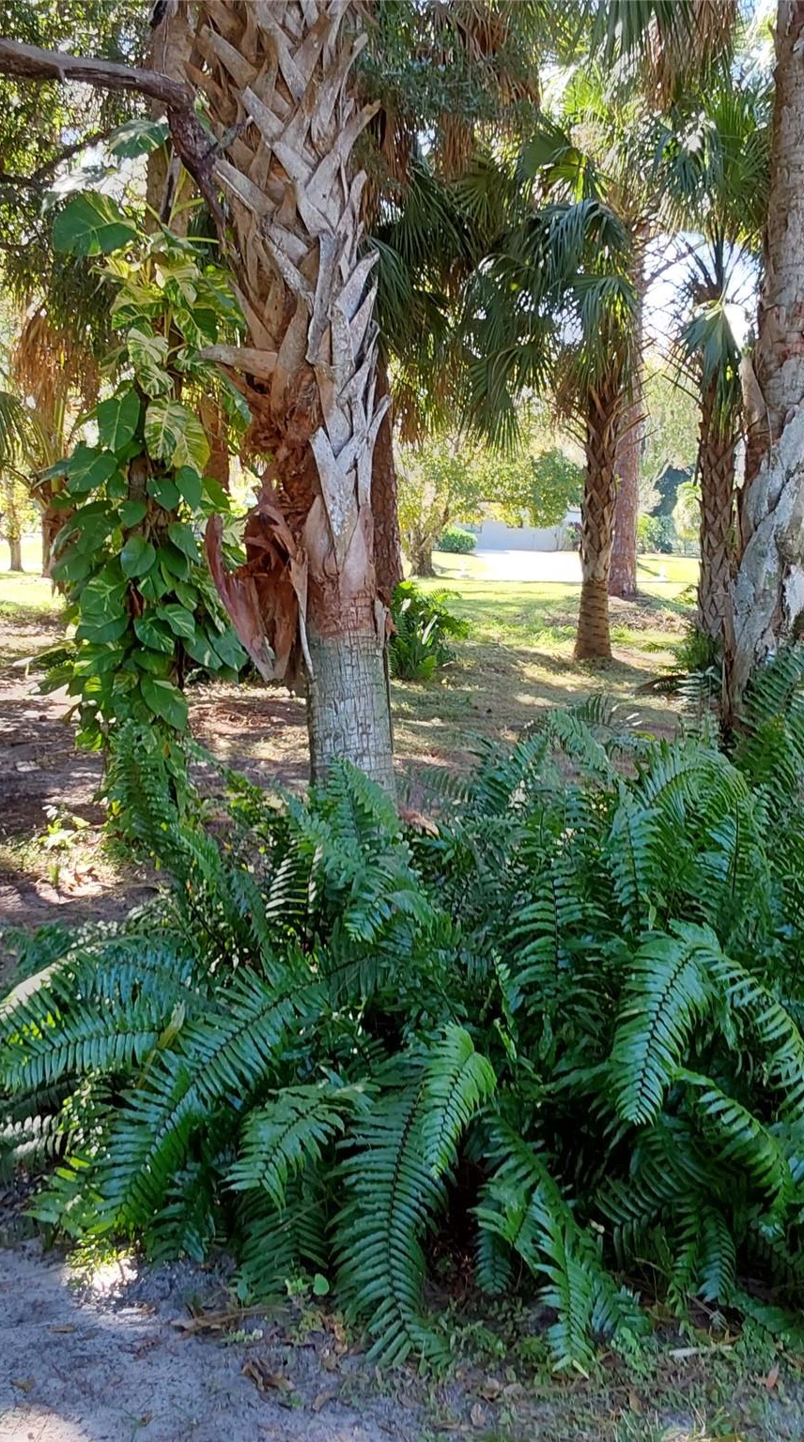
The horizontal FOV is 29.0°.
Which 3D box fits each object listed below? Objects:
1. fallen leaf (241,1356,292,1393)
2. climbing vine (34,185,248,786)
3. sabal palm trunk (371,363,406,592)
[{"bbox_3d":[-0.237,1.144,2.725,0.088,0.030,0.065,0,7,0],"label":"fallen leaf"},{"bbox_3d":[-0.913,-0.746,5.449,0.720,2.163,0.650,0,7,0],"label":"climbing vine"},{"bbox_3d":[-0.172,-2.896,18.783,0.420,2.977,0.420,0,7,0],"label":"sabal palm trunk"}]

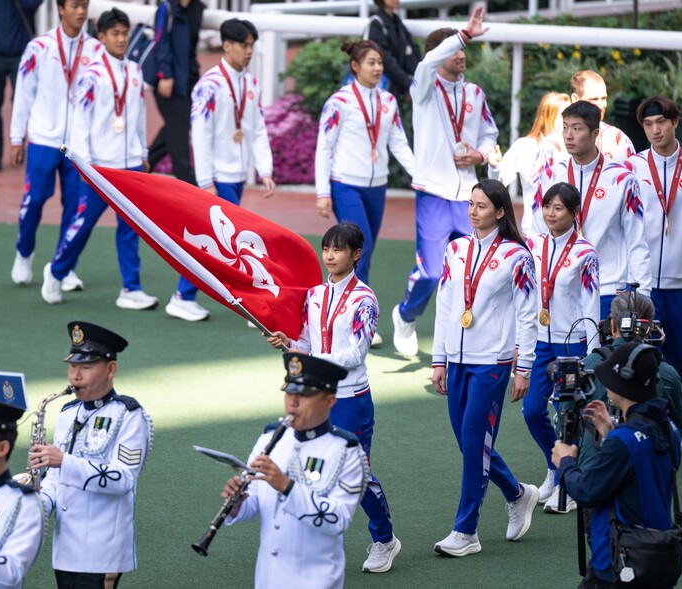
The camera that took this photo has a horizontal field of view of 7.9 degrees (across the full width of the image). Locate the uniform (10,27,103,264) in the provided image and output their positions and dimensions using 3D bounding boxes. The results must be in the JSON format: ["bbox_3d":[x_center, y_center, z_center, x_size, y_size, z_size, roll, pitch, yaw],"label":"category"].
[{"bbox_3d":[-1.651,-0.853,28.889,0.560,1.430,0.460,-2,11,-18],"label":"uniform"}]

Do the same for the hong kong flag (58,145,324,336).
[{"bbox_3d":[-0.662,-0.228,22.339,1.180,0.860,0.580,-3,12,-22],"label":"hong kong flag"}]

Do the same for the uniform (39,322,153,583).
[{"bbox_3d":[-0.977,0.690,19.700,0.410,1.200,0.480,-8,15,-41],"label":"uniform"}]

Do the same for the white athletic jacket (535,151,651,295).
[{"bbox_3d":[1.286,-0.359,25.200,0.560,0.710,0.320,8,13,27],"label":"white athletic jacket"}]

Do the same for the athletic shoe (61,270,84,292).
[{"bbox_3d":[-1.627,-0.073,28.889,0.105,0.115,0.290,-10,15,-44],"label":"athletic shoe"}]

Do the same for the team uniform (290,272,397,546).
[{"bbox_3d":[0.023,0.568,22.072,0.480,1.330,0.550,8,13,31],"label":"team uniform"}]

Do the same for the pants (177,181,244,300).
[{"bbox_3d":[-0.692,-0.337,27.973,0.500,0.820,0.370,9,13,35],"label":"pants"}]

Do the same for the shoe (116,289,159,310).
[{"bbox_3d":[-1.176,0.032,28.375,0.290,0.115,0.105,9,13,35],"label":"shoe"}]

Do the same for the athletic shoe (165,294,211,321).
[{"bbox_3d":[-0.891,0.078,28.502,0.285,0.120,0.107,9,13,32],"label":"athletic shoe"}]

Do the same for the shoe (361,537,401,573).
[{"bbox_3d":[0.184,1.215,22.937,0.100,0.120,0.265,10,34,35],"label":"shoe"}]

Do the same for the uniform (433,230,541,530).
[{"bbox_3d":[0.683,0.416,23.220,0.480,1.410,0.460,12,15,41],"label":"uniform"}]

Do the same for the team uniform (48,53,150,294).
[{"bbox_3d":[-1.413,-0.702,28.722,0.500,1.420,0.500,12,15,41],"label":"team uniform"}]

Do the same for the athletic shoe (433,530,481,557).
[{"bbox_3d":[0.541,1.154,22.622,0.270,0.115,0.100,-9,14,-41],"label":"athletic shoe"}]

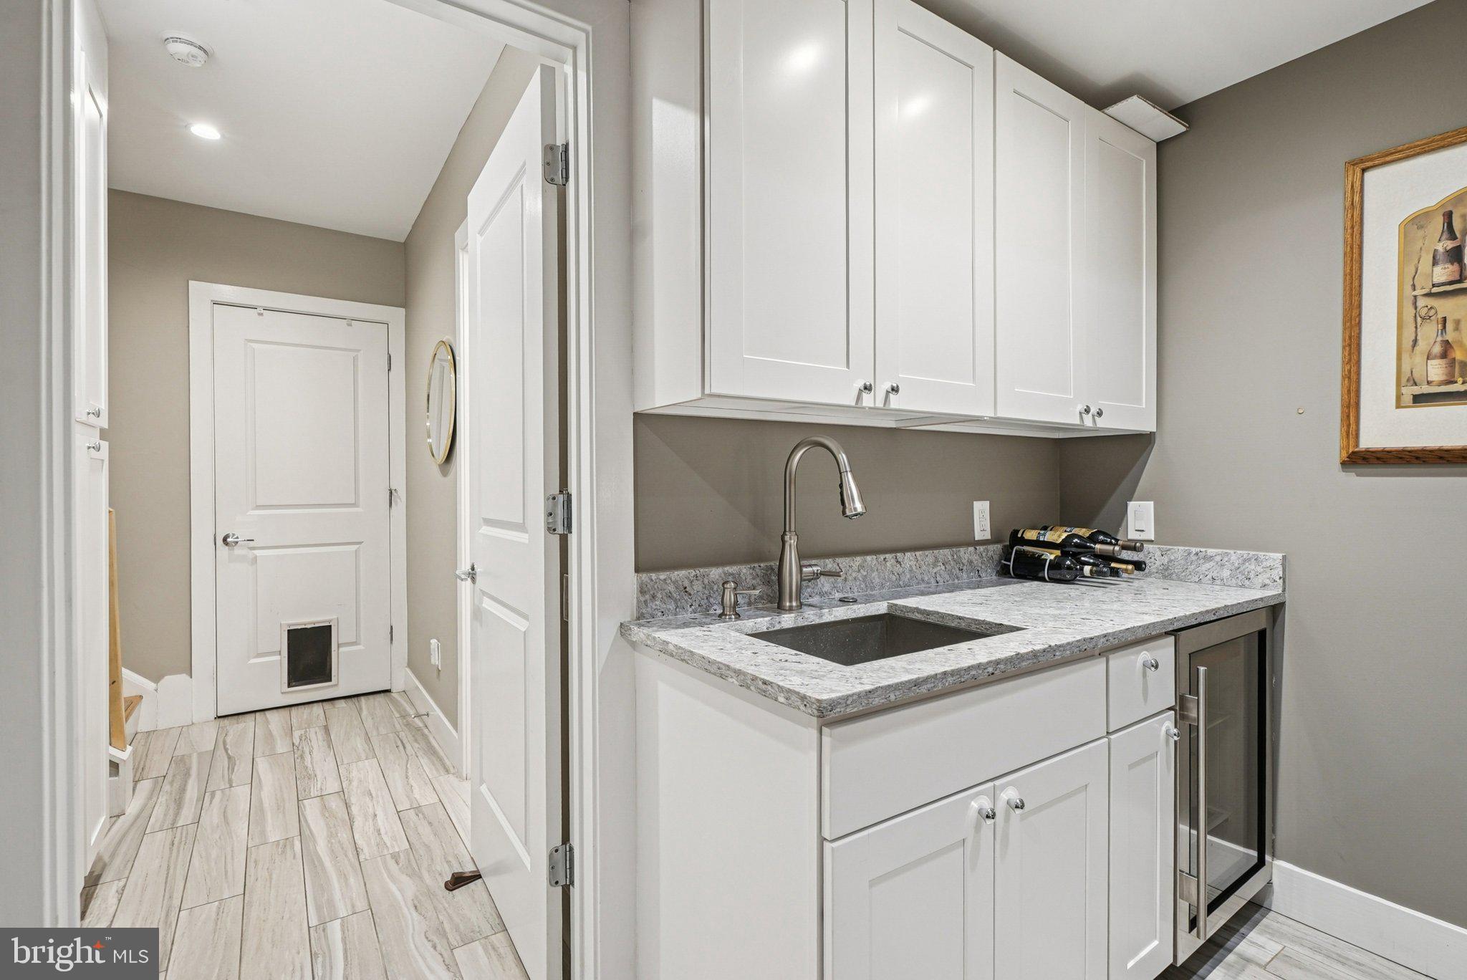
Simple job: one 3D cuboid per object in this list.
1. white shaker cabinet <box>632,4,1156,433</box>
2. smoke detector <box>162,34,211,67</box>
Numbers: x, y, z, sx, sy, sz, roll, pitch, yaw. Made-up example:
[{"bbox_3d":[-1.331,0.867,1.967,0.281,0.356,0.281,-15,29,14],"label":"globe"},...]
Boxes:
[{"bbox_3d":[0.559,-0.634,1.750,1.650,0.917,0.324,0,0,-33],"label":"white shaker cabinet"},{"bbox_3d":[-1.780,-1.438,2.129,0.135,0.045,0.135,0,0,-33],"label":"smoke detector"}]

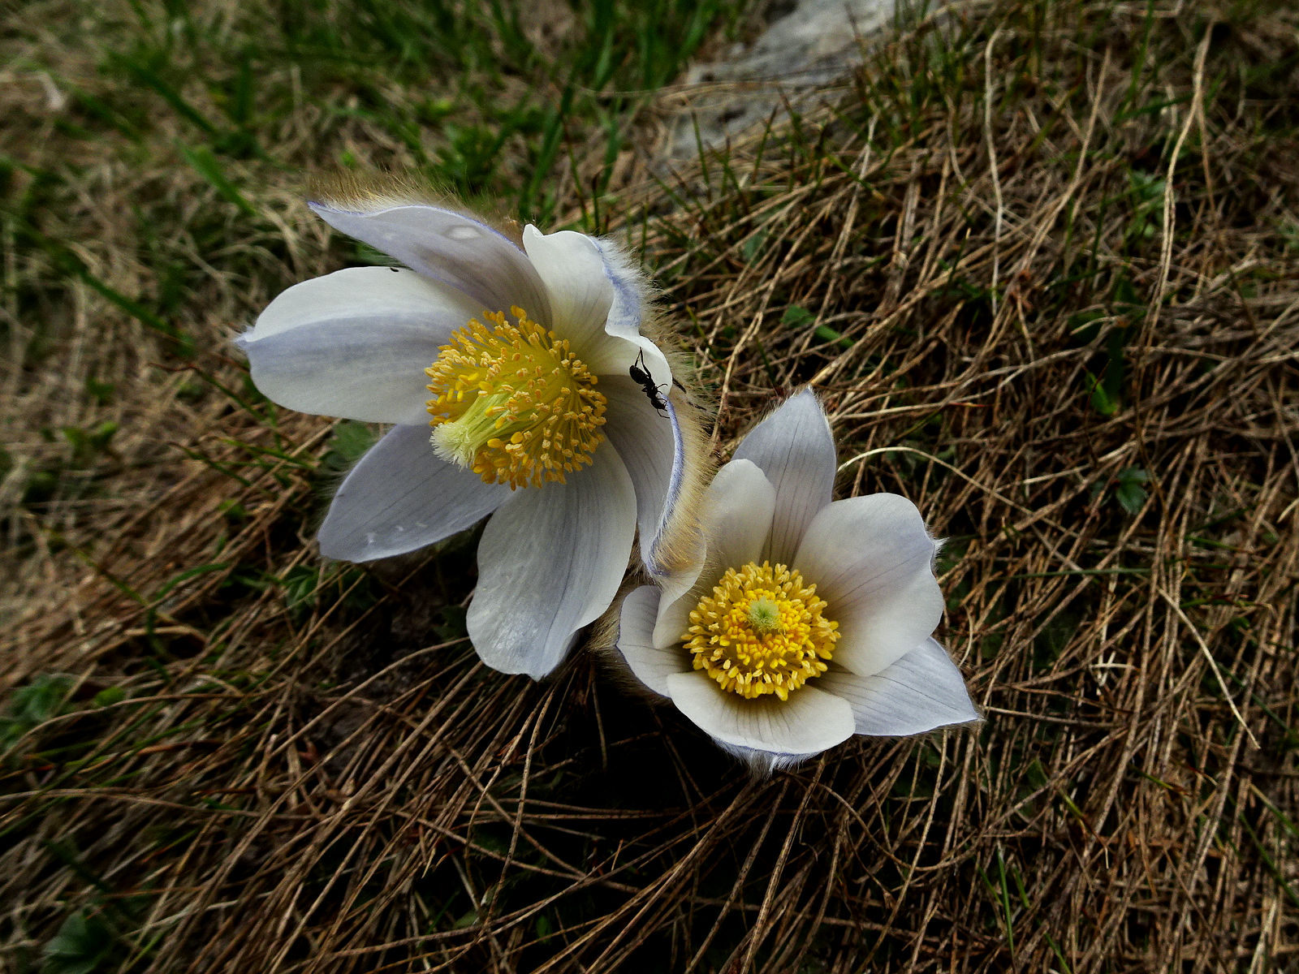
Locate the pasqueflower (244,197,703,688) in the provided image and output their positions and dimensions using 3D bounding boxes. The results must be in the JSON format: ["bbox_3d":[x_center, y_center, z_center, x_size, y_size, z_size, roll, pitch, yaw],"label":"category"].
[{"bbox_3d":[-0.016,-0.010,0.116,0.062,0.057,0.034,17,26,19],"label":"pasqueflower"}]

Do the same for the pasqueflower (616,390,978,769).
[{"bbox_3d":[0.018,0.017,0.132,0.047,0.034,0.052,-5,64,-6],"label":"pasqueflower"}]

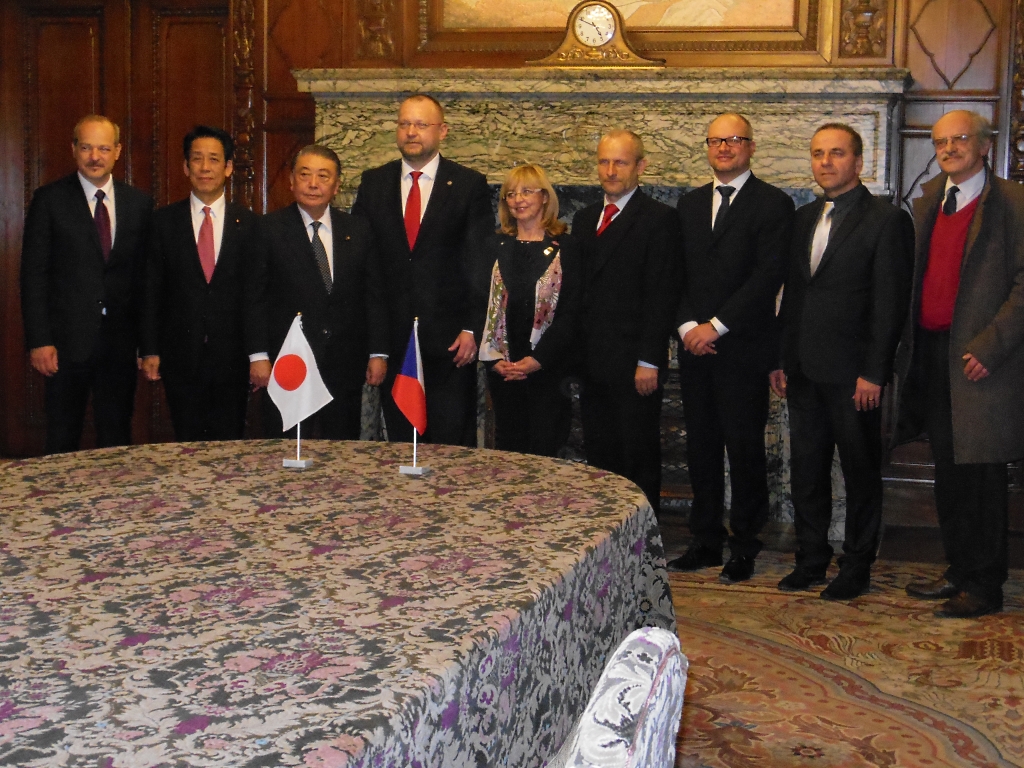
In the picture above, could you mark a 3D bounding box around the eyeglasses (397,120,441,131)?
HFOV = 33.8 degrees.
[{"bbox_3d":[-0.377,-1.069,6.979,0.140,0.038,0.140,4,7,26],"label":"eyeglasses"}]

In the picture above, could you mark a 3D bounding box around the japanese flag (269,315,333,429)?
[{"bbox_3d":[-0.551,-0.031,4.390,0.165,0.305,0.060,3,6,14],"label":"japanese flag"}]

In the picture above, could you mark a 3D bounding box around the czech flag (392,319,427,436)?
[{"bbox_3d":[-0.263,-0.017,4.325,0.100,0.310,0.080,3,6,14],"label":"czech flag"}]

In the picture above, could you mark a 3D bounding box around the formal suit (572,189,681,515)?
[{"bbox_3d":[0.468,-0.057,6.892,0.490,1.490,0.310,5,7,31],"label":"formal suit"}]

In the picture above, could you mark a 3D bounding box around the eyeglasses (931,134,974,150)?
[{"bbox_3d":[1.602,-0.874,6.062,0.140,0.042,0.140,-6,1,39],"label":"eyeglasses"}]

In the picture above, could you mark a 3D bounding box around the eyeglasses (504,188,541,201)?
[{"bbox_3d":[0.063,-0.776,6.899,0.135,0.042,0.140,-6,2,28],"label":"eyeglasses"}]

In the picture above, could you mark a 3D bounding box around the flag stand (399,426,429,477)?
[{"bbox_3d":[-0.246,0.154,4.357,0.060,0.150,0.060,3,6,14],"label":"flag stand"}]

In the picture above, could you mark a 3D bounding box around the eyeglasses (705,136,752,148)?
[{"bbox_3d":[0.851,-0.942,6.581,0.145,0.045,0.145,-1,4,27],"label":"eyeglasses"}]

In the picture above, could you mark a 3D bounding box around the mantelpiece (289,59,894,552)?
[{"bbox_3d":[0.371,-0.397,7.763,2.740,2.040,0.480,3,6,14],"label":"mantelpiece"}]

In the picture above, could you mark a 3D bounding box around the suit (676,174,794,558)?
[{"bbox_3d":[0.887,-0.053,6.696,0.500,1.540,0.330,5,7,30],"label":"suit"}]

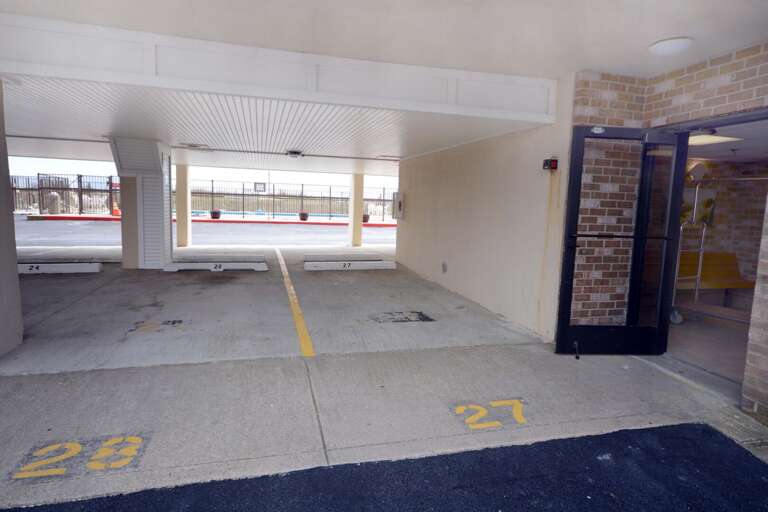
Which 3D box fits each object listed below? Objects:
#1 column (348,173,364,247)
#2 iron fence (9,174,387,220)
[{"bbox_3d":[-0.804,-1.351,13.094,0.280,2.123,0.500,0,7,-16],"label":"column"},{"bbox_3d":[-7.994,-2.828,22.515,18.060,1.836,0.120,0,7,-16],"label":"iron fence"}]

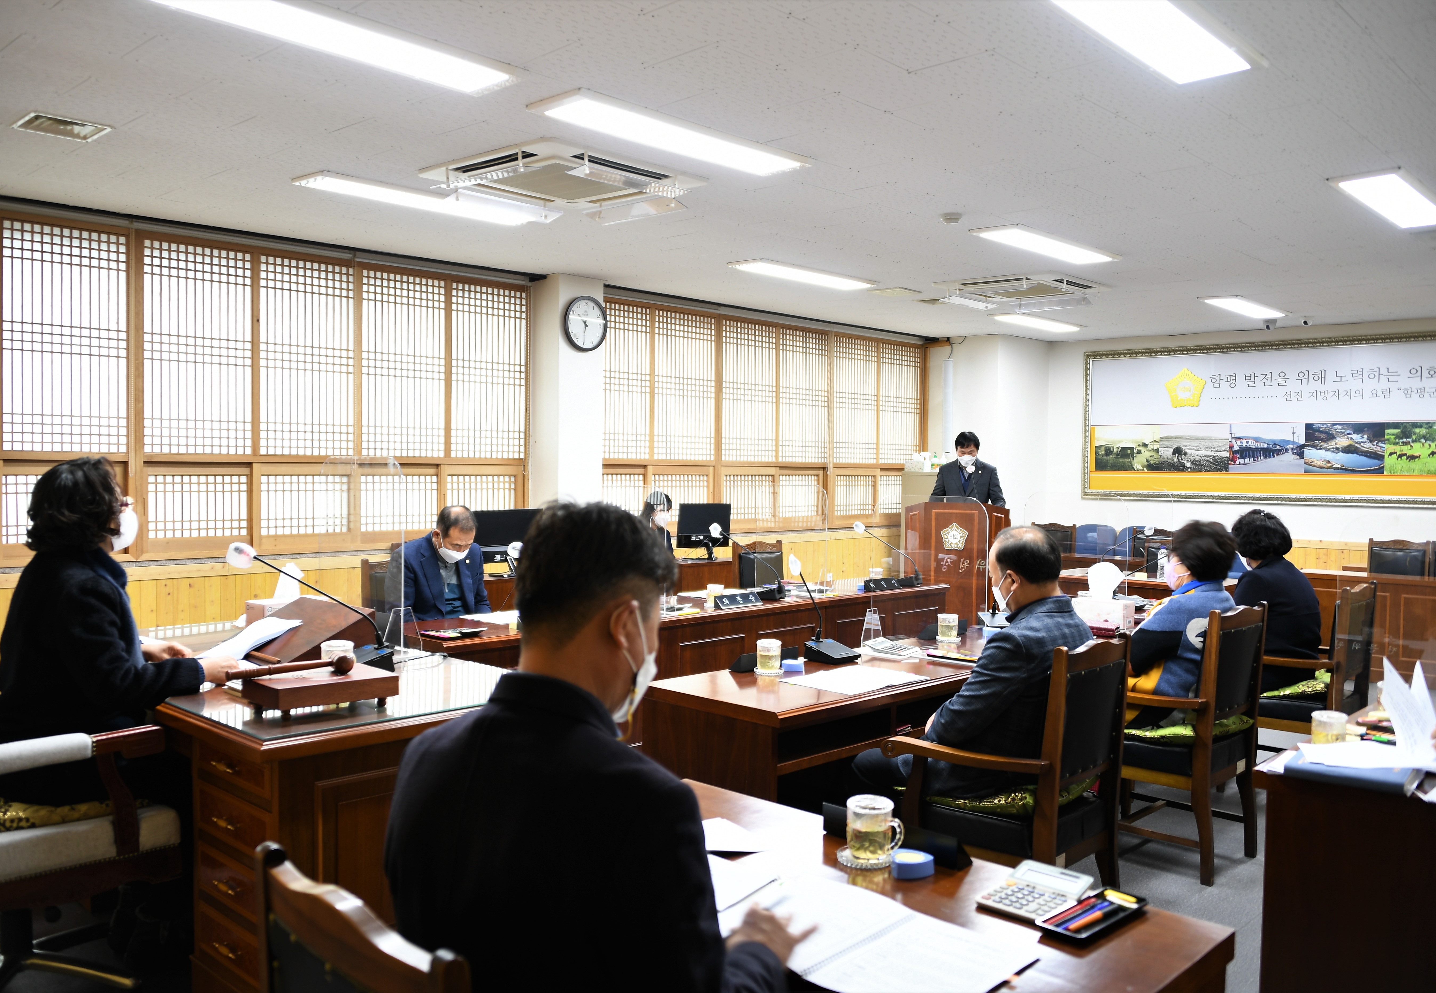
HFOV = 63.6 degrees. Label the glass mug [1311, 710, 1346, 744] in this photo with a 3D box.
[{"bbox_3d":[1.521,0.593,2.881,0.090,0.095,0.090,2,2,42],"label":"glass mug"}]

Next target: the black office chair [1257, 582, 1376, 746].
[{"bbox_3d":[2.600,0.854,5.240,0.540,0.950,0.530,2,2,44],"label":"black office chair"}]

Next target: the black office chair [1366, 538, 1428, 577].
[{"bbox_3d":[4.946,0.793,8.519,0.480,0.950,0.520,2,2,44],"label":"black office chair"}]

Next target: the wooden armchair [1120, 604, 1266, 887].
[{"bbox_3d":[1.691,0.868,4.338,0.540,0.950,0.530,2,2,44],"label":"wooden armchair"}]

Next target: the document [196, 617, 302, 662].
[{"bbox_3d":[-1.357,0.411,3.347,0.210,0.035,0.275,2,23,42],"label":"document"}]

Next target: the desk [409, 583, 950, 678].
[{"bbox_3d":[-0.048,0.911,6.010,0.600,0.730,3.590,2,2,44],"label":"desk"}]

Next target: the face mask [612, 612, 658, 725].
[{"bbox_3d":[-0.128,0.211,1.440,0.145,0.130,0.115,2,-18,46],"label":"face mask"}]

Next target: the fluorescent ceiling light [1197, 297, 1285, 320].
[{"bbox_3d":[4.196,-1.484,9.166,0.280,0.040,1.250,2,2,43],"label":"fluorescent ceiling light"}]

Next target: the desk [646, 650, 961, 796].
[{"bbox_3d":[0.368,0.972,3.947,0.600,0.730,1.200,2,2,44],"label":"desk"}]

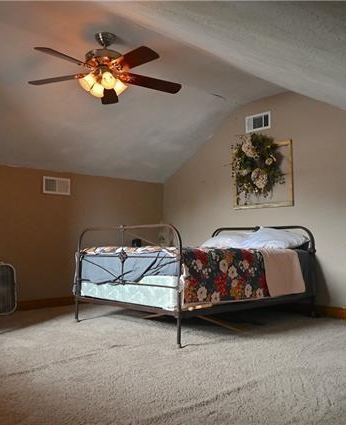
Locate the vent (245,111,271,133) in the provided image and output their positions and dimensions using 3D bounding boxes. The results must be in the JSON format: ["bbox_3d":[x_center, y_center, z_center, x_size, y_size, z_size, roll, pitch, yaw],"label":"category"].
[{"bbox_3d":[0.998,-1.063,5.029,0.023,0.203,0.356,3,-5,-42],"label":"vent"}]

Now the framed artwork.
[{"bbox_3d":[1.019,-0.414,4.952,0.038,0.731,0.842,3,-5,-42],"label":"framed artwork"}]

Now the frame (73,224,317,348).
[{"bbox_3d":[0.266,0.602,4.278,1.920,0.906,1.499,3,-5,-42],"label":"frame"}]

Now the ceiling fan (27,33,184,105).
[{"bbox_3d":[-0.537,-1.149,3.362,1.247,0.490,1.247,3,-5,-42],"label":"ceiling fan"}]

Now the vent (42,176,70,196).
[{"bbox_3d":[-1.382,-0.315,5.113,0.356,0.203,0.023,3,-5,-42],"label":"vent"}]

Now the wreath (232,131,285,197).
[{"bbox_3d":[0.960,-0.514,4.916,0.153,0.673,0.673,3,-5,-42],"label":"wreath"}]

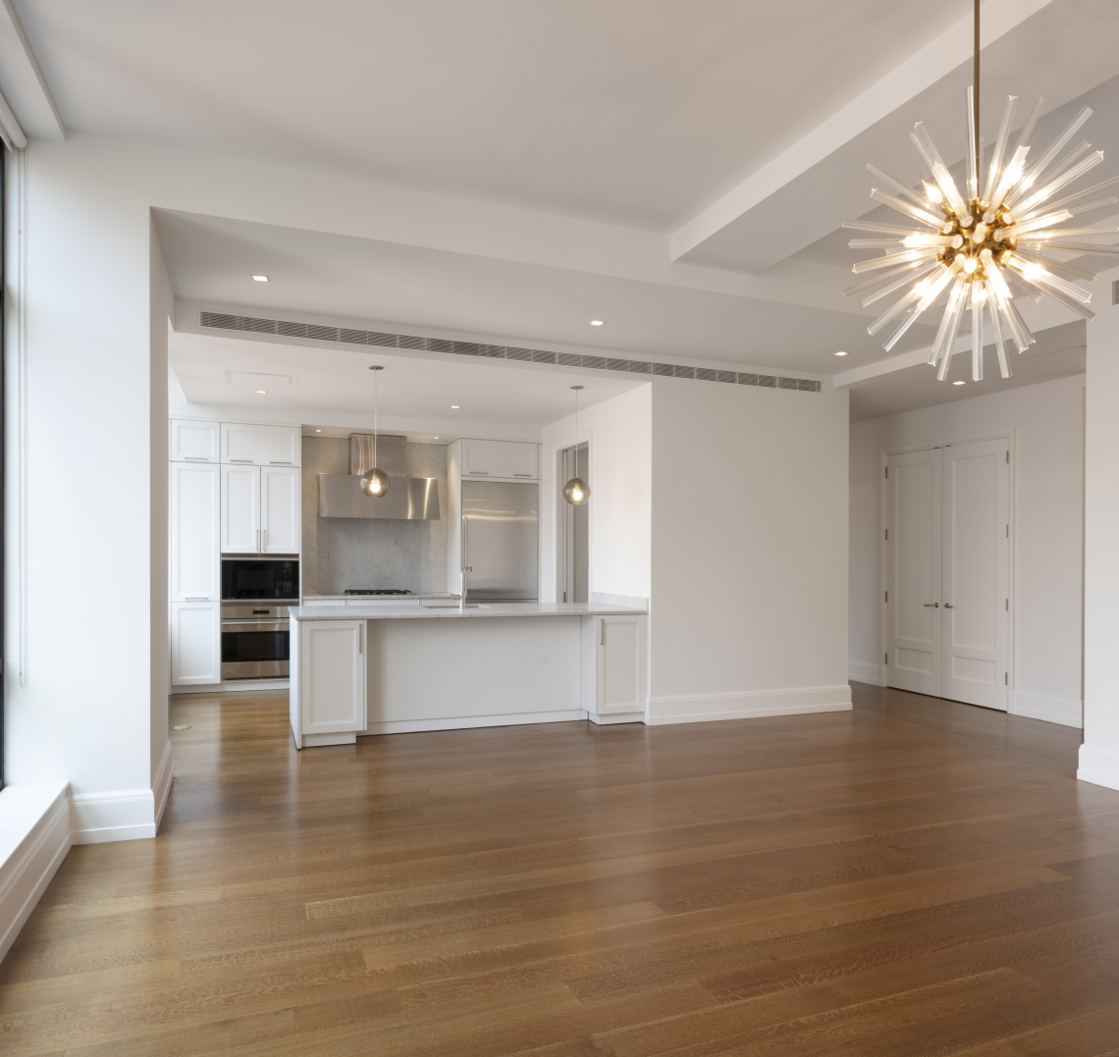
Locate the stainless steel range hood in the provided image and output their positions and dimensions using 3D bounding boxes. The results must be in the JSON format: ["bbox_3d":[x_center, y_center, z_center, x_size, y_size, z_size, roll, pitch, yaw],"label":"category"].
[{"bbox_3d":[-1.982,-0.548,8.659,1.241,0.910,0.603,1,-2,-21],"label":"stainless steel range hood"}]

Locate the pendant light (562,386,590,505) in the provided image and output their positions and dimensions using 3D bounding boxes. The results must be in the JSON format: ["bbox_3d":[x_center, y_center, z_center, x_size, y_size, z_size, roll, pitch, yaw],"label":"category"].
[{"bbox_3d":[0.145,-0.685,6.570,0.225,0.986,0.225,0,-1,0],"label":"pendant light"}]

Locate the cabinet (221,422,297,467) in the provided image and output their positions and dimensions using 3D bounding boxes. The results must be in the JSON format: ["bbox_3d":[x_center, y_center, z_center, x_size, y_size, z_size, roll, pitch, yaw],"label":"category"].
[{"bbox_3d":[-3.091,-0.819,8.217,0.734,0.410,0.623,1,-2,-21],"label":"cabinet"}]

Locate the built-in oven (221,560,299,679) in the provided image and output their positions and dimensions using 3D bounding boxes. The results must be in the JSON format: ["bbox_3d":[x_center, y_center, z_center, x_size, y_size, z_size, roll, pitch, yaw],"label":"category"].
[{"bbox_3d":[-3.147,0.918,8.360,0.742,1.238,0.600,0,-1,-21],"label":"built-in oven"}]

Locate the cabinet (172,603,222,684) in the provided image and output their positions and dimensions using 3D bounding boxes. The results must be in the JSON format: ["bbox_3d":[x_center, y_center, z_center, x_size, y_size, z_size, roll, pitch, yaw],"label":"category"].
[{"bbox_3d":[-3.652,1.131,8.019,0.431,0.814,0.623,1,-2,-21],"label":"cabinet"}]

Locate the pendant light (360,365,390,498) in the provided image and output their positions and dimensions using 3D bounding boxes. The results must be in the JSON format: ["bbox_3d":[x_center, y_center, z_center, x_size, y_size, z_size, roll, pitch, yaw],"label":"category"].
[{"bbox_3d":[-1.385,-0.727,5.970,0.218,0.994,0.218,0,-1,-21],"label":"pendant light"}]

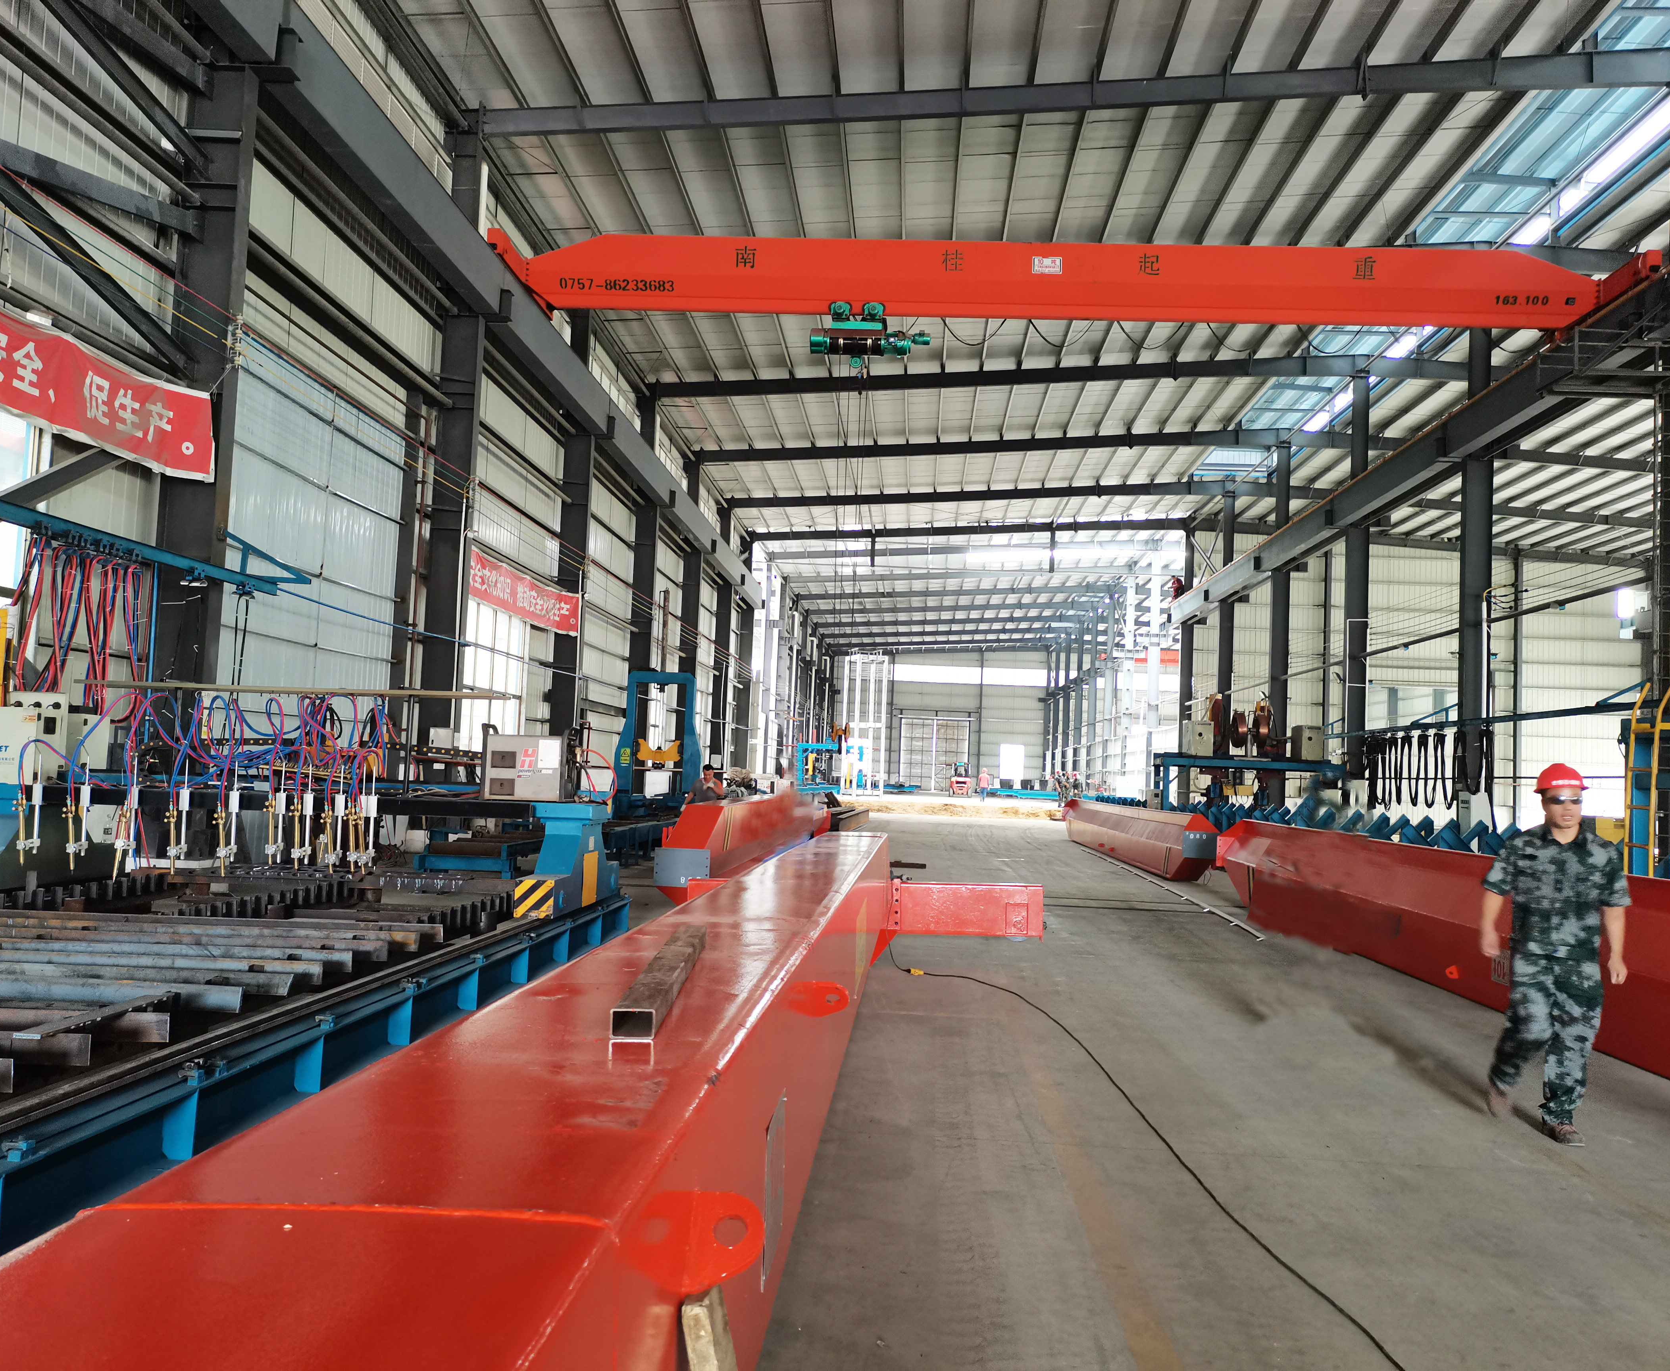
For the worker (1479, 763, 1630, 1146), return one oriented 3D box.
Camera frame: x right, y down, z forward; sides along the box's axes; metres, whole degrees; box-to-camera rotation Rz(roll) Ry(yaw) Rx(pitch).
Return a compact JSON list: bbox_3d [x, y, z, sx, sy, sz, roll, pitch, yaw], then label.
[{"bbox_3d":[3.389,1.235,6.471,0.640,1.750,0.520,1,-4,16],"label":"worker"}]

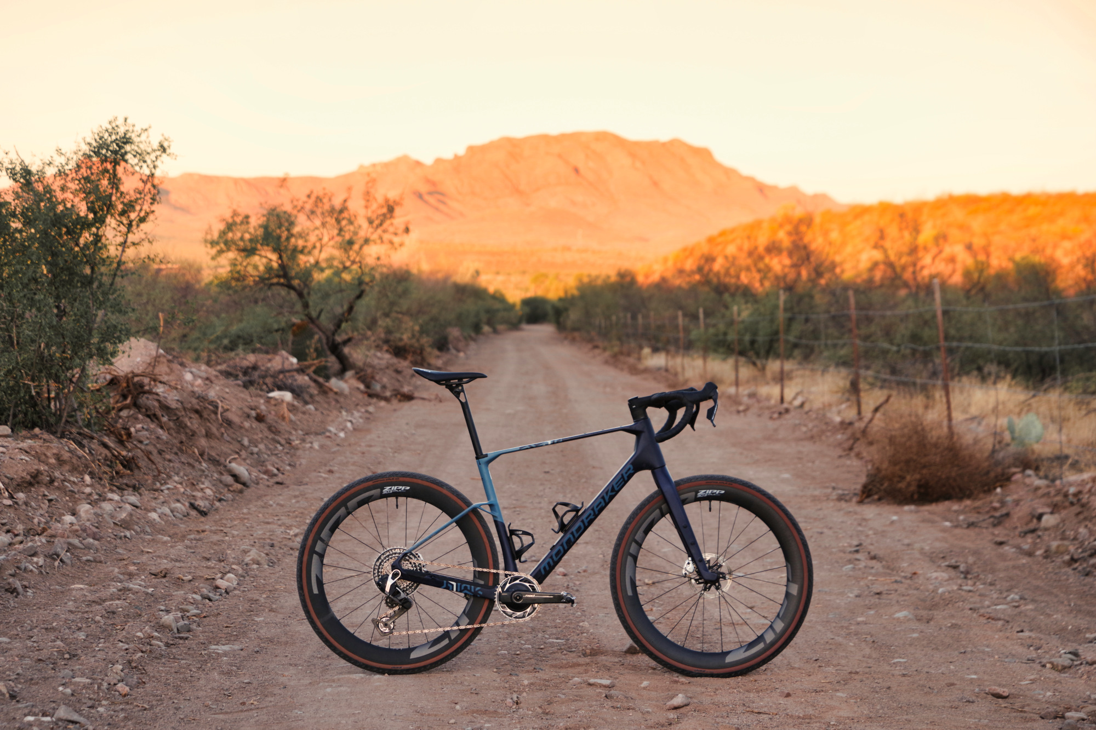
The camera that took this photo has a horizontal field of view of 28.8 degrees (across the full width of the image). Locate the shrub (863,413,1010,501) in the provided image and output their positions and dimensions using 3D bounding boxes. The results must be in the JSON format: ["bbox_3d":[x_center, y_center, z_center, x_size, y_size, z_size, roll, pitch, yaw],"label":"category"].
[{"bbox_3d":[2.650,0.615,14.700,1.020,0.610,0.950,0,1,0],"label":"shrub"}]

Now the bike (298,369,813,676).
[{"bbox_3d":[0.026,0.554,7.470,1.810,1.078,0.470,0,1,-1],"label":"bike"}]

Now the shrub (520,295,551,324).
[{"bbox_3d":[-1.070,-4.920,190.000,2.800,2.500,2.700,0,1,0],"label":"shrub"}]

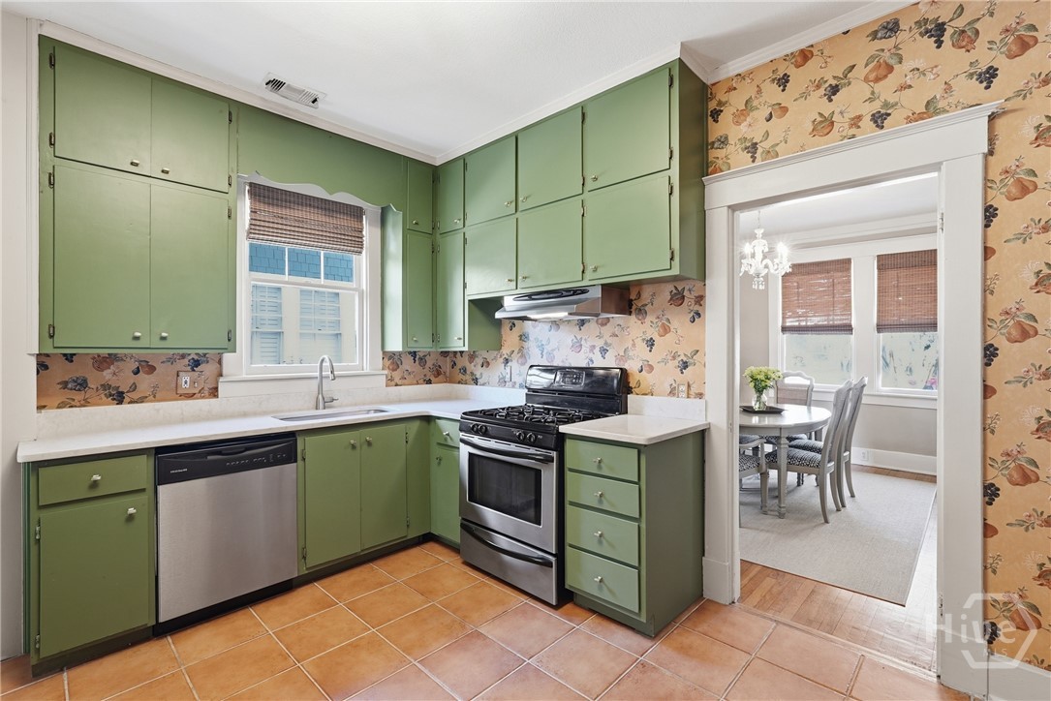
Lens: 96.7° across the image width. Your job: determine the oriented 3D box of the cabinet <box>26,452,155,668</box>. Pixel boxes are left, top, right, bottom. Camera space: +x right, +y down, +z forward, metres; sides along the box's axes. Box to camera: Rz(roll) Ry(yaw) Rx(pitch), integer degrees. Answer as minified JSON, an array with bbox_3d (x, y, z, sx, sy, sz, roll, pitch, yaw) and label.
[{"bbox_3d":[-1.976,0.869,2.124,0.571,0.884,0.390,0,0,44],"label":"cabinet"}]

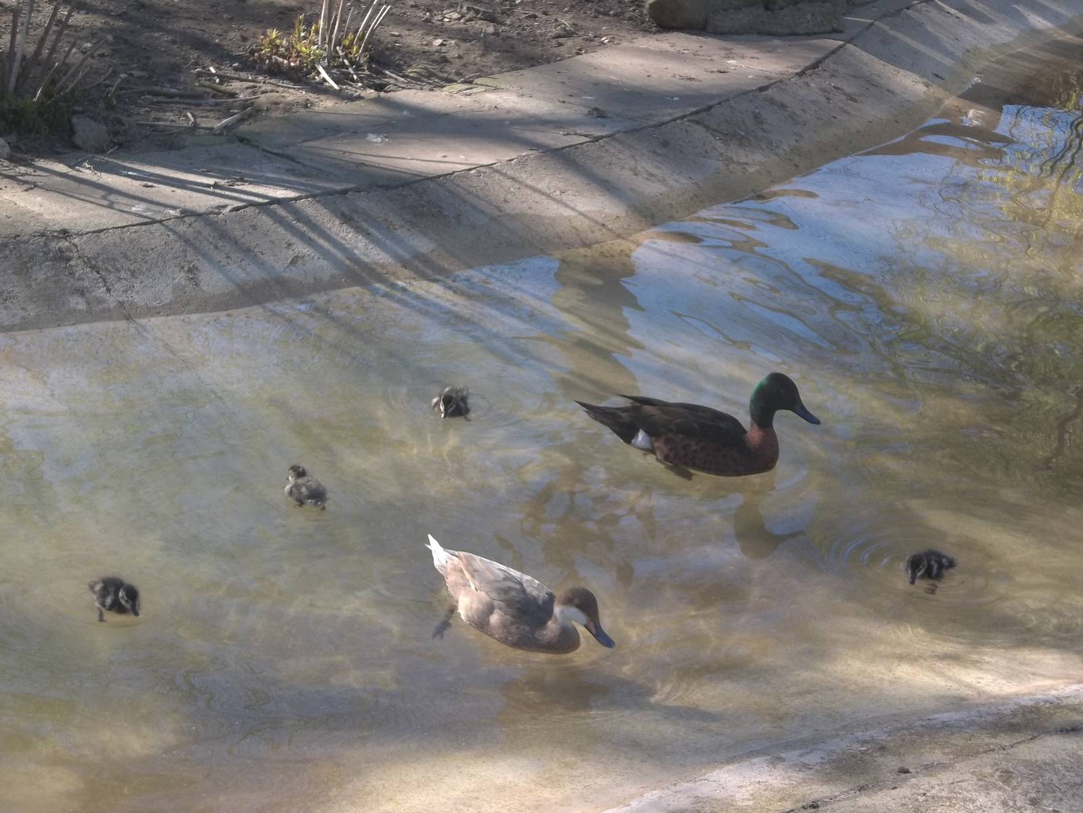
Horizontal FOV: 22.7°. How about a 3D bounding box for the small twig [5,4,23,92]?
[{"bbox_3d":[-1.004,-0.675,5.117,0.012,0.178,0.012,11,24,-3],"label":"small twig"}]

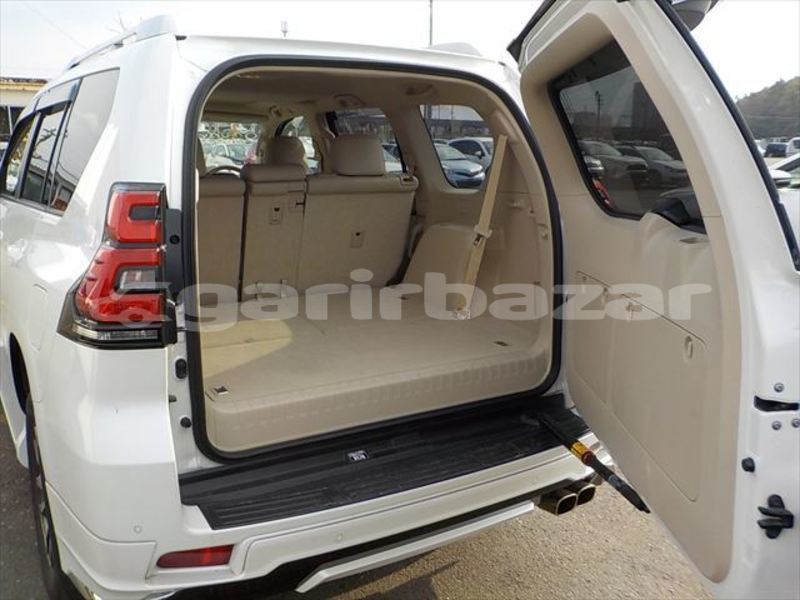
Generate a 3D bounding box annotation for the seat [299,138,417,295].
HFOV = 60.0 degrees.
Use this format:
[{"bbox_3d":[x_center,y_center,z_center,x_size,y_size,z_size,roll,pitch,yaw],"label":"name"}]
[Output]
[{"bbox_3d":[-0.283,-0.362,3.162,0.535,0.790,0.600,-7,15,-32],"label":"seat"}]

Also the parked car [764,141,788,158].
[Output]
[{"bbox_3d":[31.415,-12.474,57.849,1.700,1.500,4.200,5,14,20],"label":"parked car"}]

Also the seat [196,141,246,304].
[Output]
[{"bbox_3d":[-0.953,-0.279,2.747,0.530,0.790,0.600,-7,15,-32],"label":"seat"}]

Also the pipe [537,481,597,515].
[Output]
[{"bbox_3d":[0.546,0.645,2.330,0.165,0.070,0.140,-7,15,-30],"label":"pipe"}]

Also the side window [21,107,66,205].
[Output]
[{"bbox_3d":[-1.410,-0.567,2.752,0.030,0.400,0.860,14,3,-34],"label":"side window"}]

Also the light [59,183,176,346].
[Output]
[{"bbox_3d":[-0.666,-0.082,1.601,0.225,0.372,0.270,-7,15,-32],"label":"light"}]

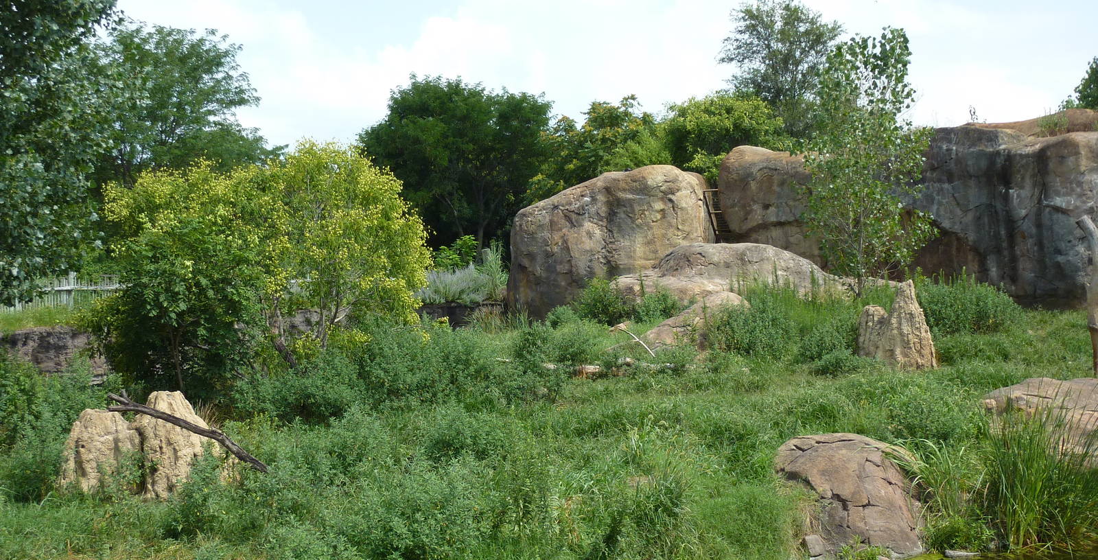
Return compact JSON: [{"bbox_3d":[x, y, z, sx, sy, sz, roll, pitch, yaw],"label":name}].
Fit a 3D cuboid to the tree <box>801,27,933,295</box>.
[{"bbox_3d":[7.873,-2.932,33.000,3.210,6.560,3.100,0,1,0],"label":"tree"}]

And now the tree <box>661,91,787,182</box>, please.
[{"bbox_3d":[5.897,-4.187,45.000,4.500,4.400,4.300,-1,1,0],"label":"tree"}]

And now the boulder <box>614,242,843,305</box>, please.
[{"bbox_3d":[4.530,-0.043,33.500,5.640,1.800,3.600,0,1,0],"label":"boulder"}]

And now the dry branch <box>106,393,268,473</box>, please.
[{"bbox_3d":[-4.695,1.983,17.300,2.100,1.000,0.600,0,1,0],"label":"dry branch"}]

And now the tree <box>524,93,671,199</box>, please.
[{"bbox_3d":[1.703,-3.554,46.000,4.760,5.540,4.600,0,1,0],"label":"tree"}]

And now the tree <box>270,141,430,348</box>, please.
[{"bbox_3d":[-3.884,-0.536,26.000,3.070,4.280,3.100,0,1,0],"label":"tree"}]

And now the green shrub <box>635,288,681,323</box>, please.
[{"bbox_3d":[2.463,0.589,30.000,1.100,0.800,1.000,-1,1,0],"label":"green shrub"}]

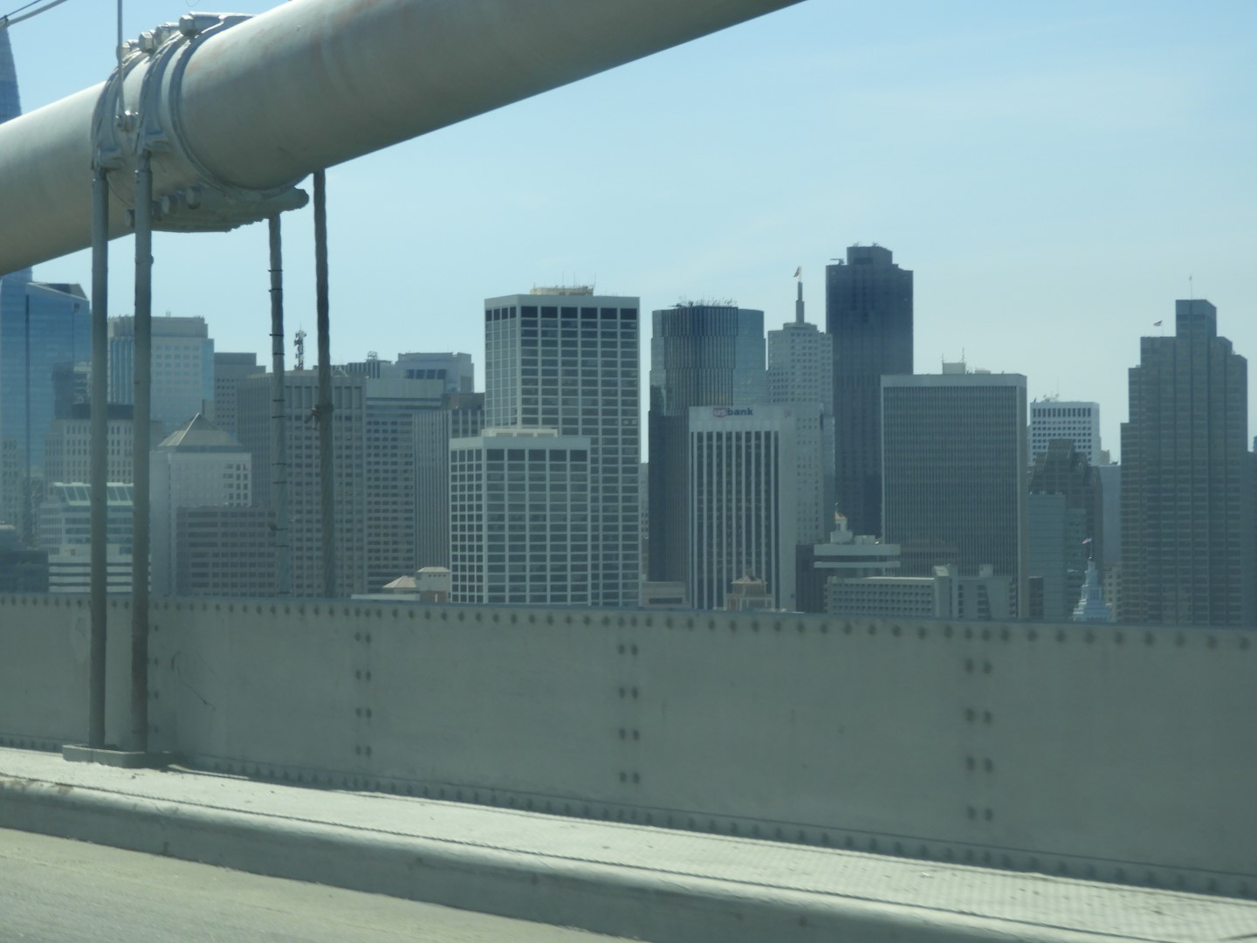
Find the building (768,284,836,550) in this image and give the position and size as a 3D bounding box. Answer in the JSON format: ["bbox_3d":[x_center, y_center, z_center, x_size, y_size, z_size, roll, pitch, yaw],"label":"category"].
[{"bbox_3d":[87.921,7.618,2130.338,31.000,209.000,34.000,-1,-1,13],"label":"building"}]

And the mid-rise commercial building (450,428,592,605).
[{"bbox_3d":[-40.542,43.542,1574.428,44.000,118.000,34.000,0,-1,-24],"label":"mid-rise commercial building"}]

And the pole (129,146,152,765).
[{"bbox_3d":[-2.289,-0.095,19.669,0.074,2.836,0.074,0,-1,0],"label":"pole"}]

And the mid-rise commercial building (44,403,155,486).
[{"bbox_3d":[-220.666,38.369,1745.696,42.000,129.000,32.000,0,-1,-23],"label":"mid-rise commercial building"}]

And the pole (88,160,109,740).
[{"bbox_3d":[-2.410,-0.067,19.000,0.073,2.655,0.073,0,-1,0],"label":"pole"}]

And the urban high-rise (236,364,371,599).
[{"bbox_3d":[-142.238,30.793,1819.194,41.000,147.000,51.000,0,-1,-23],"label":"urban high-rise"}]

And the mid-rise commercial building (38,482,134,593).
[{"bbox_3d":[-198.094,53.168,1544.226,34.000,99.000,28.000,0,-1,-24],"label":"mid-rise commercial building"}]

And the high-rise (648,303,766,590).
[{"bbox_3d":[37.167,15.128,1939.715,55.500,183.000,55.500,0,-1,0],"label":"high-rise"}]

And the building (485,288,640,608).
[{"bbox_3d":[-26.183,15.254,1649.807,52.000,171.500,34.000,0,-1,-23],"label":"building"}]

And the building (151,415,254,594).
[{"bbox_3d":[-173.028,41.485,1689.515,35.000,128.500,26.000,0,-1,-24],"label":"building"}]

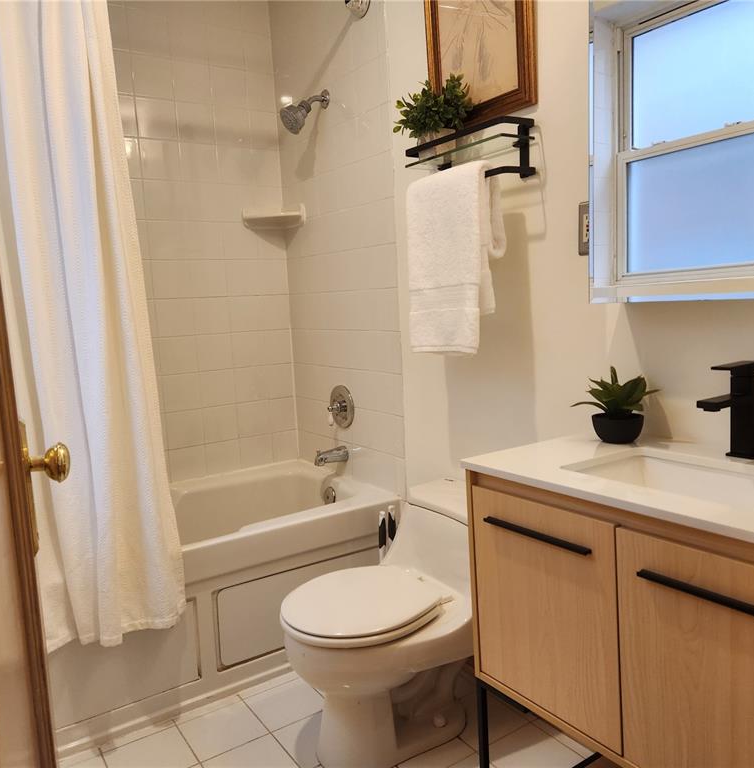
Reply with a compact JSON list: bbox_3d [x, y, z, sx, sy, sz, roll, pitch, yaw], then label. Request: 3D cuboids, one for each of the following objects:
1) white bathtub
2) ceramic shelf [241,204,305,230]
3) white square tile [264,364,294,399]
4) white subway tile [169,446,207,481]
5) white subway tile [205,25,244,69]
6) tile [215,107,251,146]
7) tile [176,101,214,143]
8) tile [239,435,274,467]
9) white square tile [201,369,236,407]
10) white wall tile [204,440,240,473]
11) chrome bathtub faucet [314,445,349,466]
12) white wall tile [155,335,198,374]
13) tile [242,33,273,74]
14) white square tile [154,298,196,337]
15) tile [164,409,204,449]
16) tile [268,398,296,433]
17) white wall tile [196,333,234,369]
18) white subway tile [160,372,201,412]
[{"bbox_3d":[-0.756,0.701,2.404,1.524,0.470,0.790,-8,9,-33],"label":"white bathtub"},{"bbox_3d":[-0.424,-0.713,2.917,0.260,0.082,0.132,-1,7,11],"label":"ceramic shelf"},{"bbox_3d":[-0.424,-0.015,2.999,0.125,0.149,0.010,-8,10,-35],"label":"white square tile"},{"bbox_3d":[-0.787,0.331,2.831,0.153,0.135,0.010,-8,9,-33],"label":"white subway tile"},{"bbox_3d":[-0.606,-1.347,2.732,0.151,0.149,0.010,-8,10,-35],"label":"white subway tile"},{"bbox_3d":[-0.600,-1.064,2.820,0.153,0.152,0.010,-8,9,-35],"label":"tile"},{"bbox_3d":[-0.729,-1.051,2.740,0.153,0.152,0.010,-8,9,-33],"label":"tile"},{"bbox_3d":[-0.531,0.296,3.000,0.153,0.135,0.010,-8,9,-33],"label":"tile"},{"bbox_3d":[-0.674,0.021,2.876,0.153,0.152,0.010,-8,9,-35],"label":"white square tile"},{"bbox_3d":[-0.648,0.309,2.873,0.151,0.128,0.010,-8,10,-35],"label":"white wall tile"},{"bbox_3d":[-0.186,0.295,2.743,0.147,0.073,0.055,-8,9,-35],"label":"chrome bathtub faucet"},{"bbox_3d":[-0.809,-0.115,2.771,0.153,0.153,0.009,-8,9,-35],"label":"white wall tile"},{"bbox_3d":[-0.500,-1.389,2.863,0.124,0.152,0.010,-8,9,-33],"label":"tile"},{"bbox_3d":[-0.815,-0.266,2.746,0.153,0.152,0.010,-8,9,-35],"label":"white square tile"},{"bbox_3d":[-0.794,0.190,2.812,0.153,0.153,0.009,-8,9,-35],"label":"tile"},{"bbox_3d":[-0.422,0.136,3.059,0.124,0.152,0.010,-8,9,-33],"label":"tile"},{"bbox_3d":[-0.682,-0.133,2.859,0.153,0.153,0.009,-8,9,-35],"label":"white wall tile"},{"bbox_3d":[-0.800,0.039,2.787,0.153,0.152,0.010,-8,9,-35],"label":"white subway tile"}]

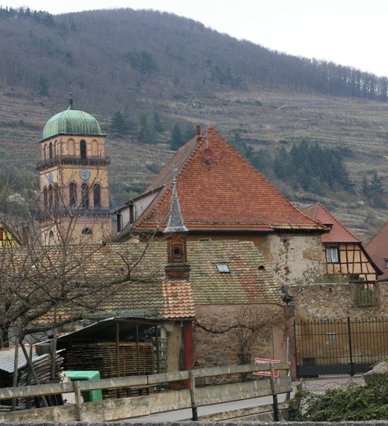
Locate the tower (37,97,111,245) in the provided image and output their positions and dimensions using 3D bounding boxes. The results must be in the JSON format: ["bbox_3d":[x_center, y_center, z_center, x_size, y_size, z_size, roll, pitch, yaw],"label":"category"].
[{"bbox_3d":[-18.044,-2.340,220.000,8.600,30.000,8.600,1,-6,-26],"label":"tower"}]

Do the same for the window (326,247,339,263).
[{"bbox_3d":[9.221,2.763,97.000,0.860,1.060,0.150,0,-6,-25],"label":"window"}]

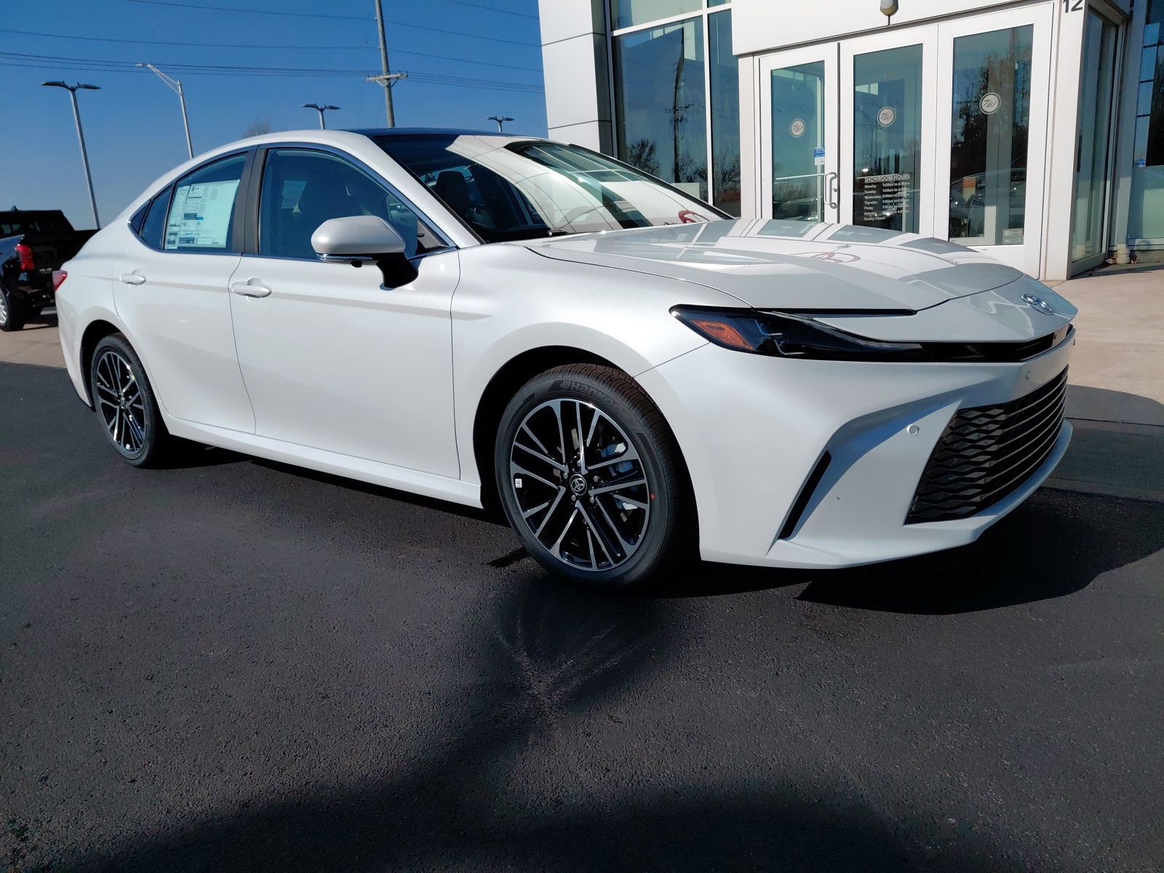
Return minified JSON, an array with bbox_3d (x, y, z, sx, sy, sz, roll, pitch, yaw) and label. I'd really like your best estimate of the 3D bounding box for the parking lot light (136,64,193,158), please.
[{"bbox_3d":[-19.351,-12.295,40.175,2.170,10.490,0.350,-2,13,9],"label":"parking lot light"}]

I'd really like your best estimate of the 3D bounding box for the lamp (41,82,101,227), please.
[{"bbox_3d":[-17.574,-8.620,30.186,1.850,7.570,0.360,-16,17,-42],"label":"lamp"}]

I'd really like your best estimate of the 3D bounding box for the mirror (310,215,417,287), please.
[{"bbox_3d":[-0.676,-0.576,2.651,0.210,0.215,0.245,8,17,38],"label":"mirror"}]

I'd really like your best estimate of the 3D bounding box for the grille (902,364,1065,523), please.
[{"bbox_3d":[1.263,-0.057,2.442,0.200,0.300,1.330,8,17,38],"label":"grille"}]

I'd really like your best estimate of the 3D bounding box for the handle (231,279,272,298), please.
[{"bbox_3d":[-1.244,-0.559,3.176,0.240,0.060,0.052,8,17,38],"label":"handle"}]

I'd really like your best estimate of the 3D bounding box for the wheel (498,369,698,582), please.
[{"bbox_3d":[0.045,0.111,2.445,0.665,0.655,0.235,8,17,38],"label":"wheel"}]

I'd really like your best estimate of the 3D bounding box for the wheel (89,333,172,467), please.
[{"bbox_3d":[-2.173,-0.191,4.168,0.665,0.655,0.235,8,17,38],"label":"wheel"}]

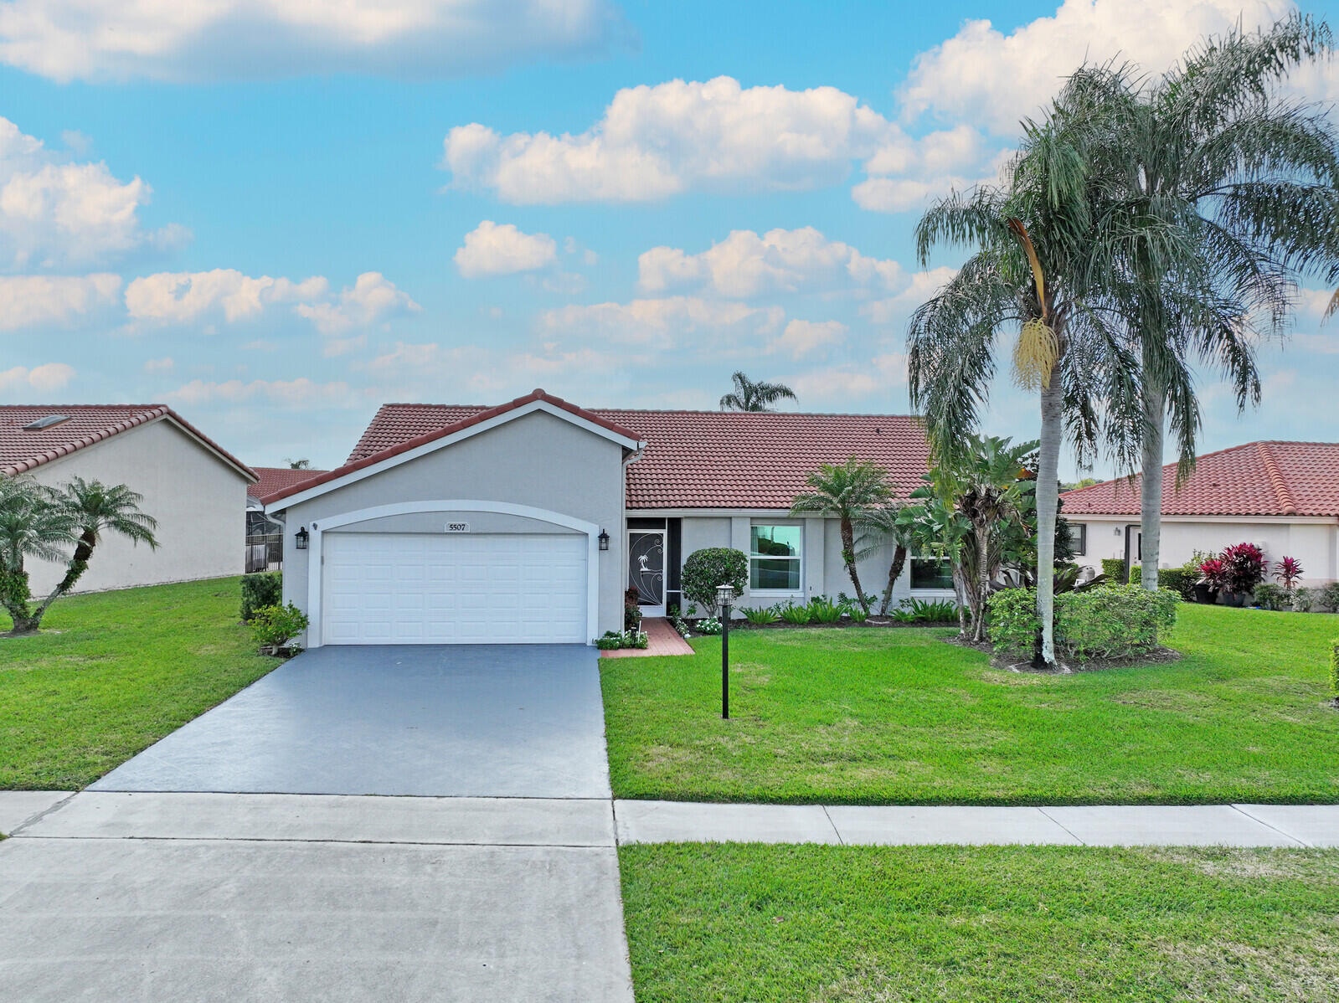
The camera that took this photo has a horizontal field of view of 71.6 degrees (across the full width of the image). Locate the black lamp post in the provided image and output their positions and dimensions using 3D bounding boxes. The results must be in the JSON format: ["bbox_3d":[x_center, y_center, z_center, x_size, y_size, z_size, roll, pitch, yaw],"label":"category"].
[{"bbox_3d":[0.753,2.031,12.600,0.240,1.850,0.240,0,0,-6],"label":"black lamp post"}]

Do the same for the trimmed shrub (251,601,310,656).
[{"bbox_3d":[-6.979,2.274,16.600,1.000,0.960,0.950,0,0,-6],"label":"trimmed shrub"}]

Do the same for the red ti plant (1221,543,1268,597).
[{"bbox_3d":[15.856,1.876,25.600,1.120,1.500,1.100,0,0,-6],"label":"red ti plant"}]

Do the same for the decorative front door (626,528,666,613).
[{"bbox_3d":[-0.560,1.734,22.501,0.940,2.070,0.070,1,-1,-6],"label":"decorative front door"}]

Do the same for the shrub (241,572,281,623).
[{"bbox_3d":[-9.012,2.167,21.170,1.350,1.120,1.300,1,-1,-6],"label":"shrub"}]

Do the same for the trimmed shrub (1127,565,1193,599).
[{"bbox_3d":[15.428,2.543,28.957,0.900,0.950,2.100,1,-1,-19],"label":"trimmed shrub"}]

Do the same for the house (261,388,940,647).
[{"bbox_3d":[0.223,-0.052,26.535,17.600,5.950,18.300,1,-1,-6],"label":"house"}]

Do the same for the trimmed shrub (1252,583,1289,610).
[{"bbox_3d":[16.045,2.544,24.800,0.850,0.740,0.800,0,0,-6],"label":"trimmed shrub"}]

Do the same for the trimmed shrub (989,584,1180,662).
[{"bbox_3d":[7.737,2.189,17.318,3.400,1.270,1.600,1,-1,-6],"label":"trimmed shrub"}]

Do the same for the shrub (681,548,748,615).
[{"bbox_3d":[1.008,1.851,21.050,1.500,1.600,1.400,0,0,-6],"label":"shrub"}]

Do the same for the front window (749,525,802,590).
[{"bbox_3d":[2.529,1.339,22.000,1.240,1.580,0.120,0,0,-6],"label":"front window"}]

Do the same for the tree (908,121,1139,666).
[{"bbox_3d":[6.293,-1.917,16.287,4.100,9.450,4.100,1,-1,-6],"label":"tree"}]

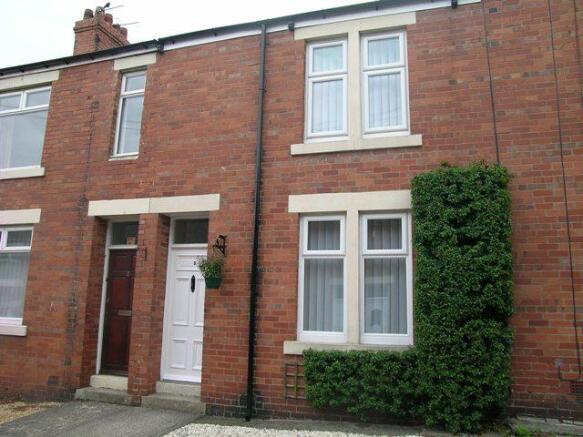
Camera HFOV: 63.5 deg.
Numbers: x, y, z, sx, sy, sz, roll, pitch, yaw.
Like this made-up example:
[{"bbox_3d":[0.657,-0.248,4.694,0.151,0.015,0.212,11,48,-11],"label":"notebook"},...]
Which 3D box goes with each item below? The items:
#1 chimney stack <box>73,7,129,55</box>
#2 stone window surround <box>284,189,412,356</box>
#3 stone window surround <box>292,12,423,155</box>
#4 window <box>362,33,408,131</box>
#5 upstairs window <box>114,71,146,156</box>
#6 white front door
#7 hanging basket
[{"bbox_3d":[-5.376,-4.907,13.501,0.820,1.650,1.480,-2,-10,17],"label":"chimney stack"},{"bbox_3d":[0.827,0.729,6.286,1.830,2.170,0.190,-2,-10,17],"label":"stone window surround"},{"bbox_3d":[0.901,-1.893,6.697,1.790,1.980,0.190,-2,-10,17],"label":"stone window surround"},{"bbox_3d":[1.320,-1.882,6.694,0.660,1.580,0.090,-2,-10,17],"label":"window"},{"bbox_3d":[-2.614,-1.745,7.876,0.560,1.500,0.090,-2,-10,17],"label":"upstairs window"},{"bbox_3d":[-1.525,1.449,7.194,0.800,1.980,0.070,-2,-10,17],"label":"white front door"},{"bbox_3d":[-1.066,0.885,6.458,0.230,0.165,0.230,1,-9,0],"label":"hanging basket"}]

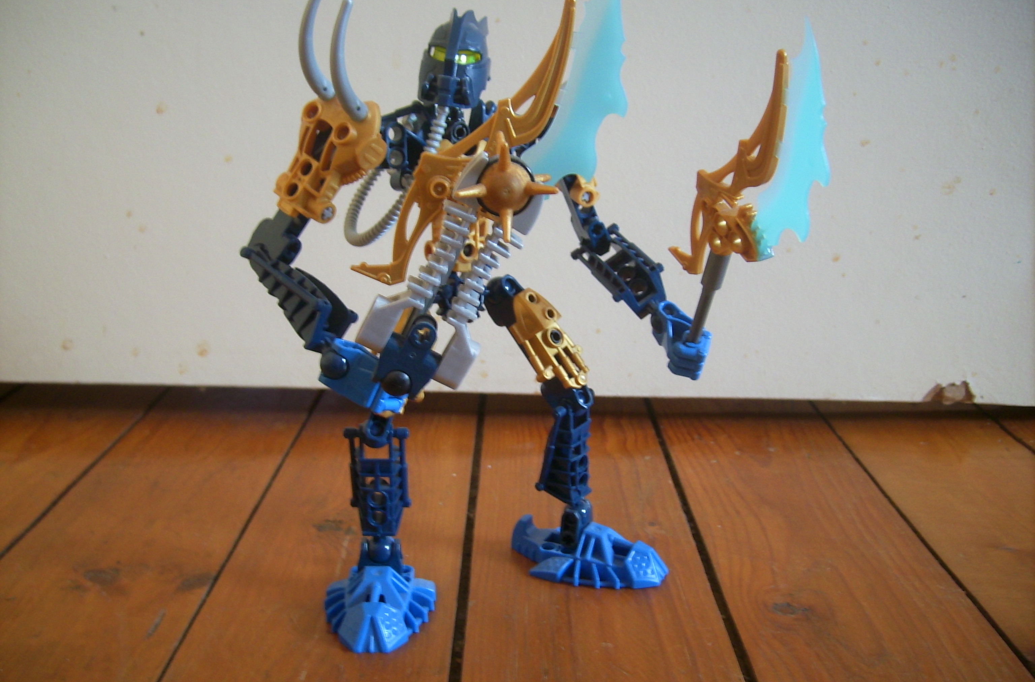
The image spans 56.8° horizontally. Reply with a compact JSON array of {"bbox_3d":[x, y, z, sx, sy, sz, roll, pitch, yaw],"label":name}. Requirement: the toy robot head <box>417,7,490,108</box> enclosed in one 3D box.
[{"bbox_3d":[-0.022,-0.099,0.335,0.025,0.034,0.027,12,17,9],"label":"toy robot head"}]

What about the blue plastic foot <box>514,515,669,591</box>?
[{"bbox_3d":[0.031,0.088,0.420,0.069,0.020,0.043,8,19,22],"label":"blue plastic foot"}]

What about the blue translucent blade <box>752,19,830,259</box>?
[{"bbox_3d":[0.090,-0.062,0.307,0.009,0.082,0.029,-21,49,-18],"label":"blue translucent blade"}]

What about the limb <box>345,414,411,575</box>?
[{"bbox_3d":[-0.055,0.059,0.381,0.025,0.063,0.021,-1,17,-7],"label":"limb"}]

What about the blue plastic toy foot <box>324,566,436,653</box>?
[{"bbox_3d":[-0.055,0.096,0.388,0.043,0.020,0.069,0,17,-4],"label":"blue plastic toy foot"}]

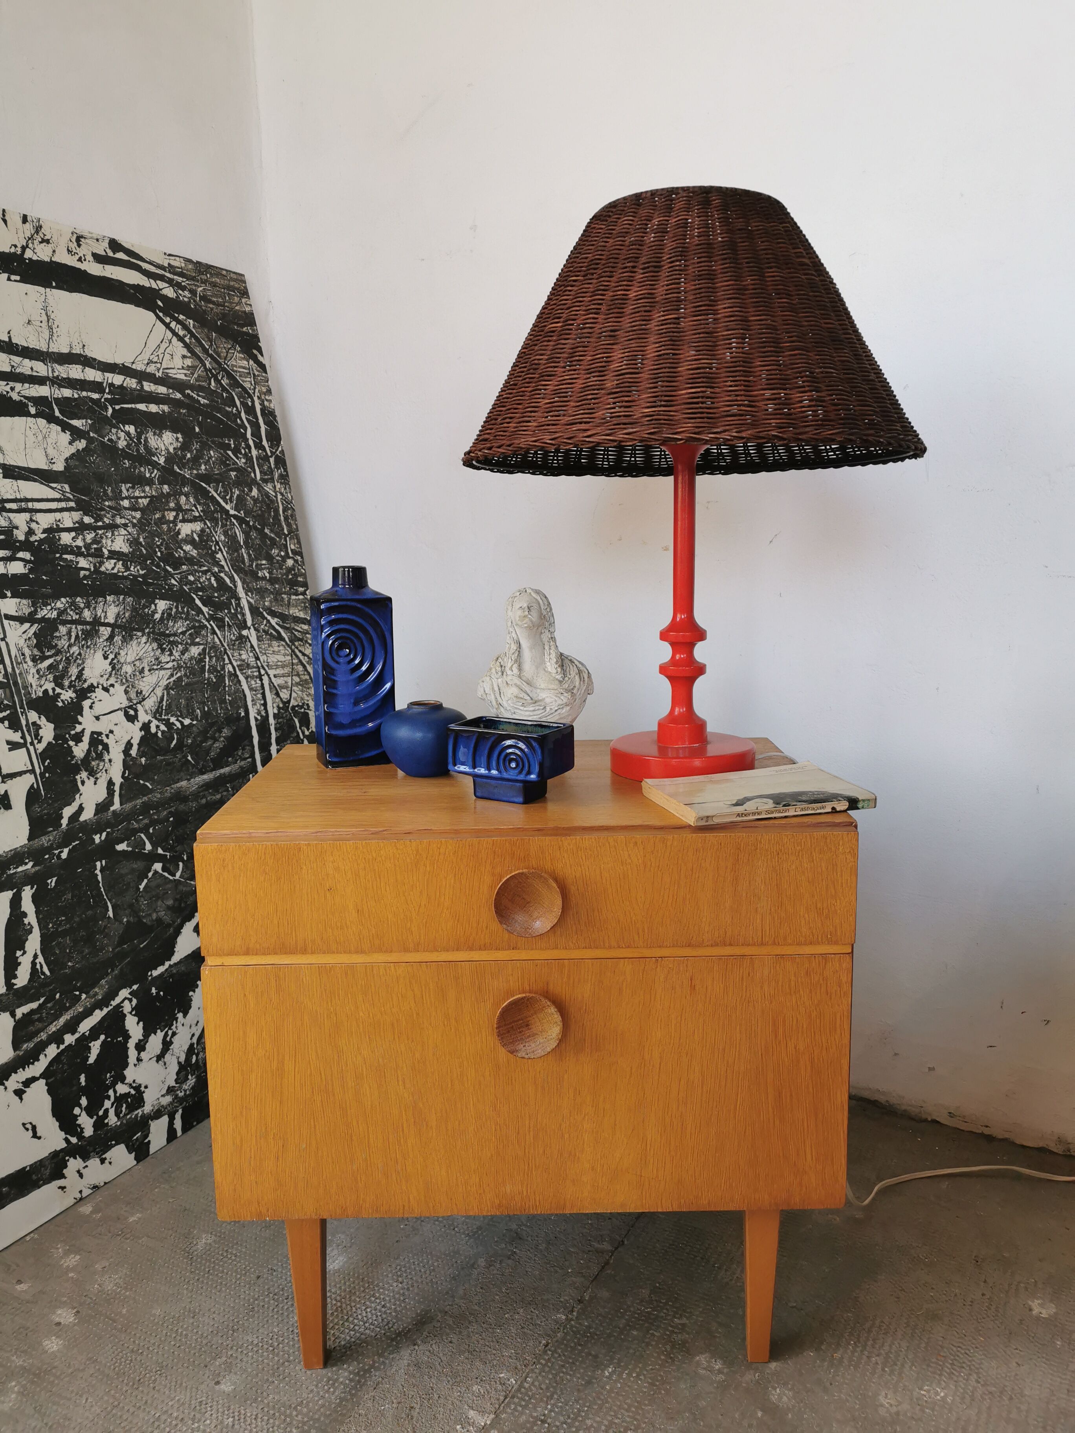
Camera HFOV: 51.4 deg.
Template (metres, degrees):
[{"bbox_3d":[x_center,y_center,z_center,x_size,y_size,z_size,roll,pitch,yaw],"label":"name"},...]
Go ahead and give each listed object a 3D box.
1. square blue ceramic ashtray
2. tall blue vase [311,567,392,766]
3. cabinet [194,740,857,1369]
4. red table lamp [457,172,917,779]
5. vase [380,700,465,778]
[{"bbox_3d":[-0.024,0.041,1.018,0.101,0.065,0.055,5,12,31],"label":"square blue ceramic ashtray"},{"bbox_3d":[-0.193,-0.053,1.172,0.073,0.205,0.057,-5,11,-21],"label":"tall blue vase"},{"bbox_3d":[-0.006,0.314,1.125,0.545,0.510,0.390,-1,10,0],"label":"cabinet"},{"bbox_3d":[0.146,-0.211,1.098,0.440,0.529,0.440,-1,10,0],"label":"red table lamp"},{"bbox_3d":[-0.112,0.022,1.120,0.085,0.071,0.085,-1,10,0],"label":"vase"}]

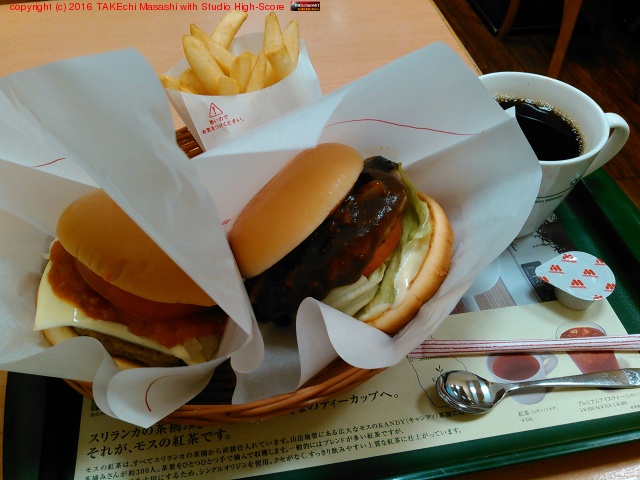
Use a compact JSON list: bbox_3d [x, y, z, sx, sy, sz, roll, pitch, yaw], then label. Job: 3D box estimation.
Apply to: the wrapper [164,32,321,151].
[{"bbox_3d":[-0.046,-0.079,0.363,0.097,0.080,0.050,-23,54,-20],"label":"wrapper"}]

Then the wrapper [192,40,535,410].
[{"bbox_3d":[0.024,-0.011,0.300,0.190,0.090,0.120,-27,55,-23],"label":"wrapper"}]

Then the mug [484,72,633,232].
[{"bbox_3d":[0.135,-0.051,0.357,0.113,0.074,0.089,-4,50,-5],"label":"mug"}]

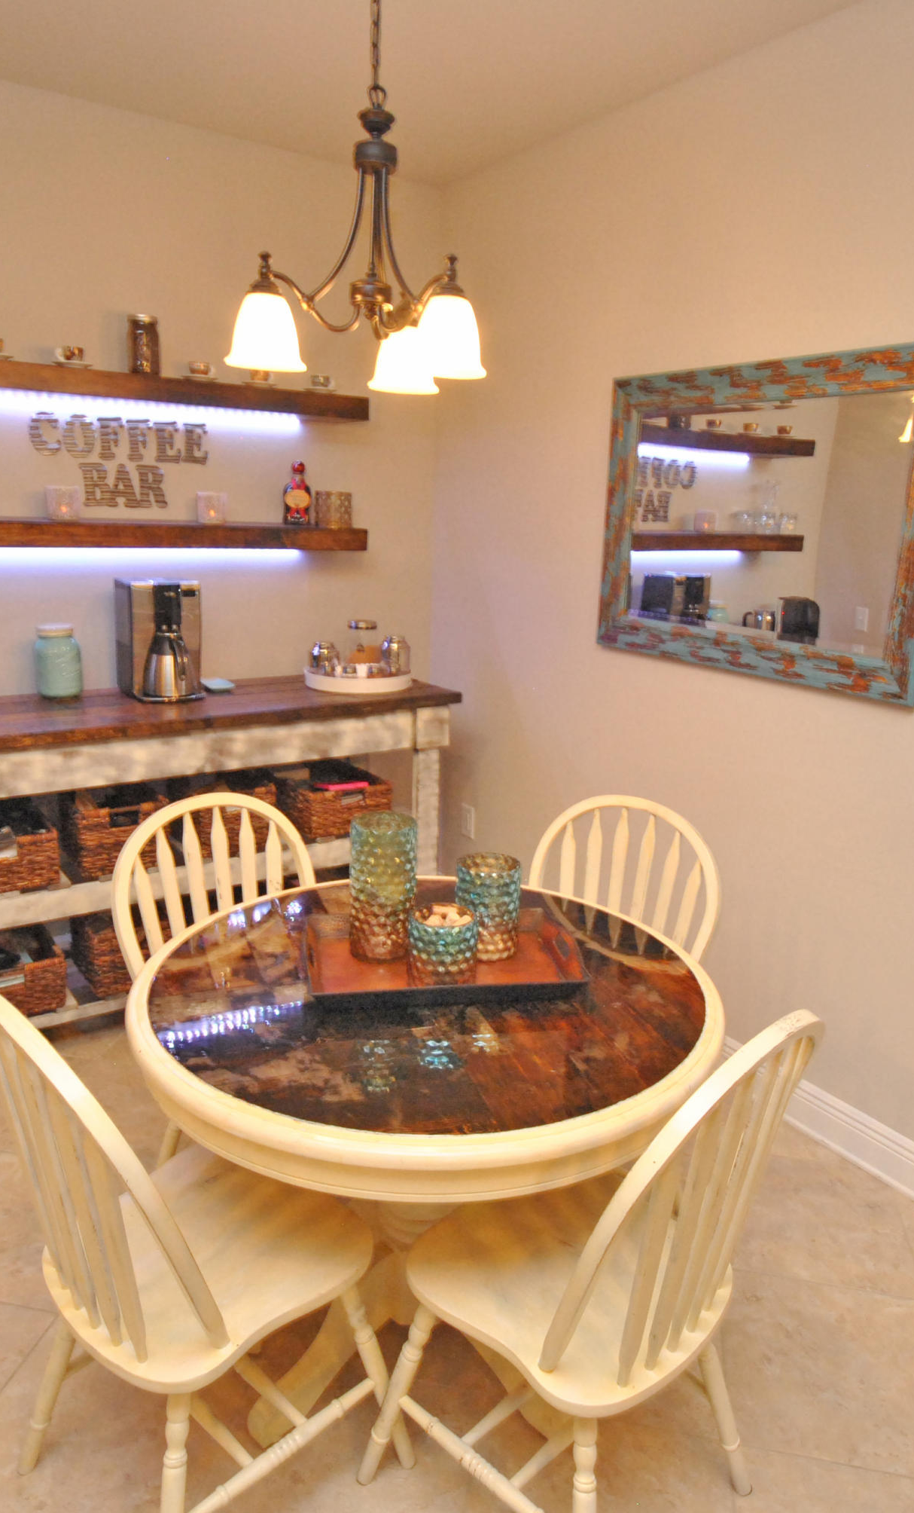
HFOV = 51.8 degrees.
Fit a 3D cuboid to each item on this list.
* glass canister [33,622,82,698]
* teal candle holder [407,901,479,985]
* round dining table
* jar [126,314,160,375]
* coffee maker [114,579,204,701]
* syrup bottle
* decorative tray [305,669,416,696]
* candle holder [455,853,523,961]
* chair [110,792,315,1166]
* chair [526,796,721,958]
[{"bbox_3d":[-1.263,-0.303,2.987,0.130,0.221,0.130,-8,17,-34],"label":"glass canister"},{"bbox_3d":[-0.024,0.344,1.700,0.121,0.117,0.121,2,13,0],"label":"teal candle holder"},{"bbox_3d":[-0.064,0.771,1.848,1.075,0.760,1.075,2,13,0],"label":"round dining table"},{"bbox_3d":[-0.972,-1.267,2.924,0.094,0.188,0.094,2,13,0],"label":"jar"},{"bbox_3d":[-0.966,-0.383,3.058,0.210,0.360,0.265,-7,16,-32],"label":"coffee maker"},{"bbox_3d":[-0.561,-0.925,3.329,0.094,0.212,0.092,-8,17,-36],"label":"syrup bottle"},{"bbox_3d":[-0.351,-0.281,3.372,0.386,0.046,0.386,2,14,0],"label":"decorative tray"},{"bbox_3d":[0.062,0.290,1.815,0.119,0.173,0.119,2,13,0],"label":"candle holder"},{"bbox_3d":[-0.384,0.604,2.048,0.540,0.970,0.500,12,17,36],"label":"chair"},{"bbox_3d":[0.226,0.604,2.135,0.540,0.970,0.500,-10,18,-40],"label":"chair"}]

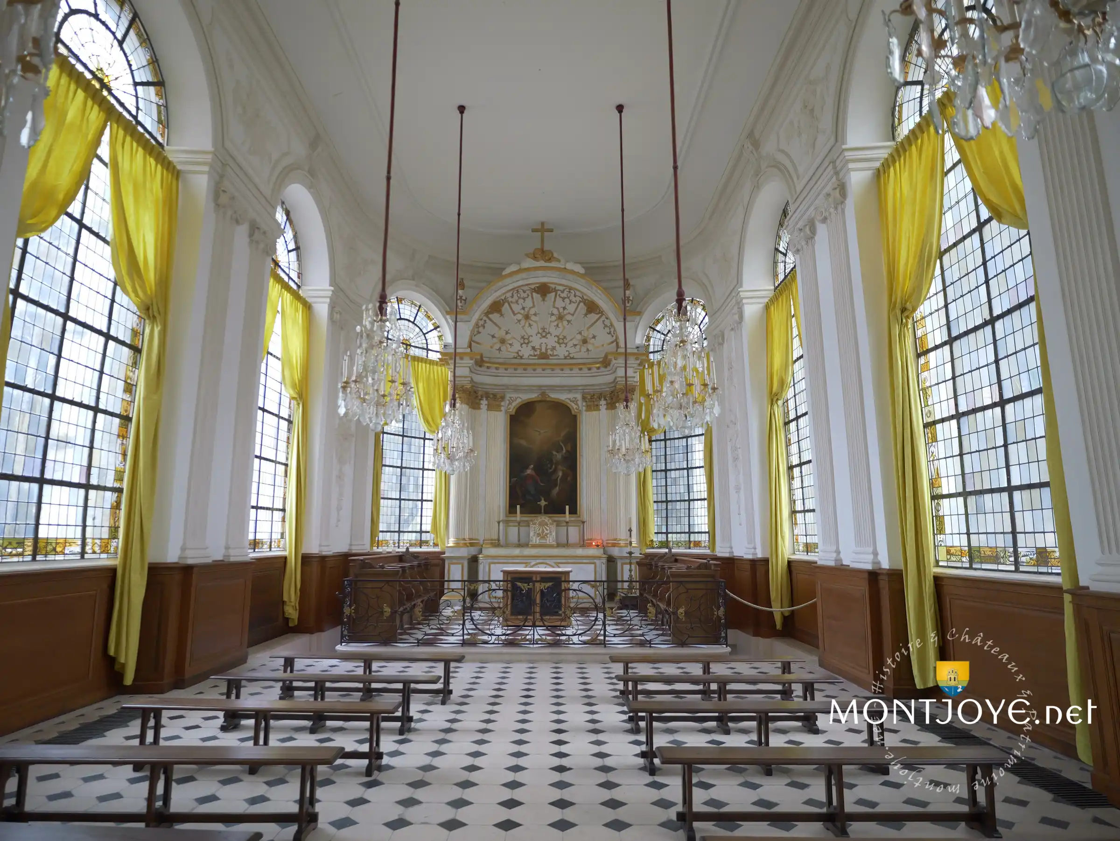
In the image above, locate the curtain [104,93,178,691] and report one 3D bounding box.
[{"bbox_3d":[-4.578,-0.217,6.715,0.300,5.840,1.360,0,-11,-1],"label":"curtain"}]

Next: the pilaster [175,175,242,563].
[{"bbox_3d":[-4.206,-0.607,7.981,0.140,4.698,0.592,0,-11,-1],"label":"pilaster"}]

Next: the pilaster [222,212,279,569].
[{"bbox_3d":[-4.217,-0.421,8.961,0.140,4.698,0.592,0,-11,-1],"label":"pilaster"}]

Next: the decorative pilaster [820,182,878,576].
[{"bbox_3d":[3.586,-0.626,8.074,0.140,4.698,0.592,0,-11,-1],"label":"decorative pilaster"}]

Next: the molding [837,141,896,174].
[{"bbox_3d":[3.817,-3.234,7.987,0.656,0.336,0.150,0,-11,-1],"label":"molding"}]

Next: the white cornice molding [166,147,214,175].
[{"bbox_3d":[-4.675,-3.251,8.209,0.611,0.364,0.250,0,-11,-1],"label":"white cornice molding"}]

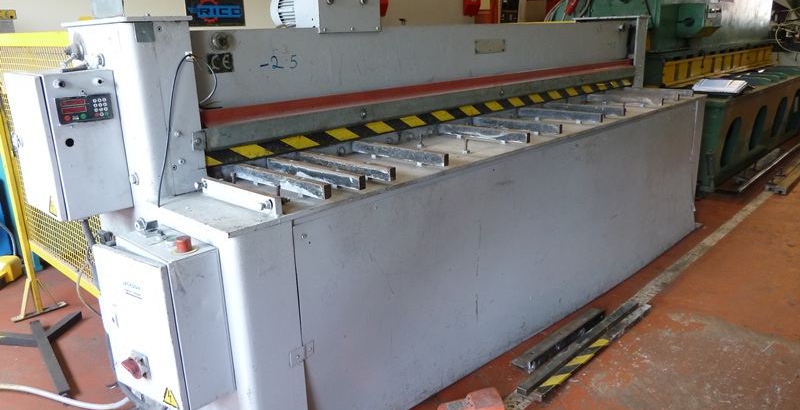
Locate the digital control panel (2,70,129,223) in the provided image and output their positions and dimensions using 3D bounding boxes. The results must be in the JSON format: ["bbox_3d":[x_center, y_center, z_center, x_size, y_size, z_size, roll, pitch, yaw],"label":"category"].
[{"bbox_3d":[-0.983,-0.193,1.720,0.305,0.400,0.198,14,23,42],"label":"digital control panel"}]

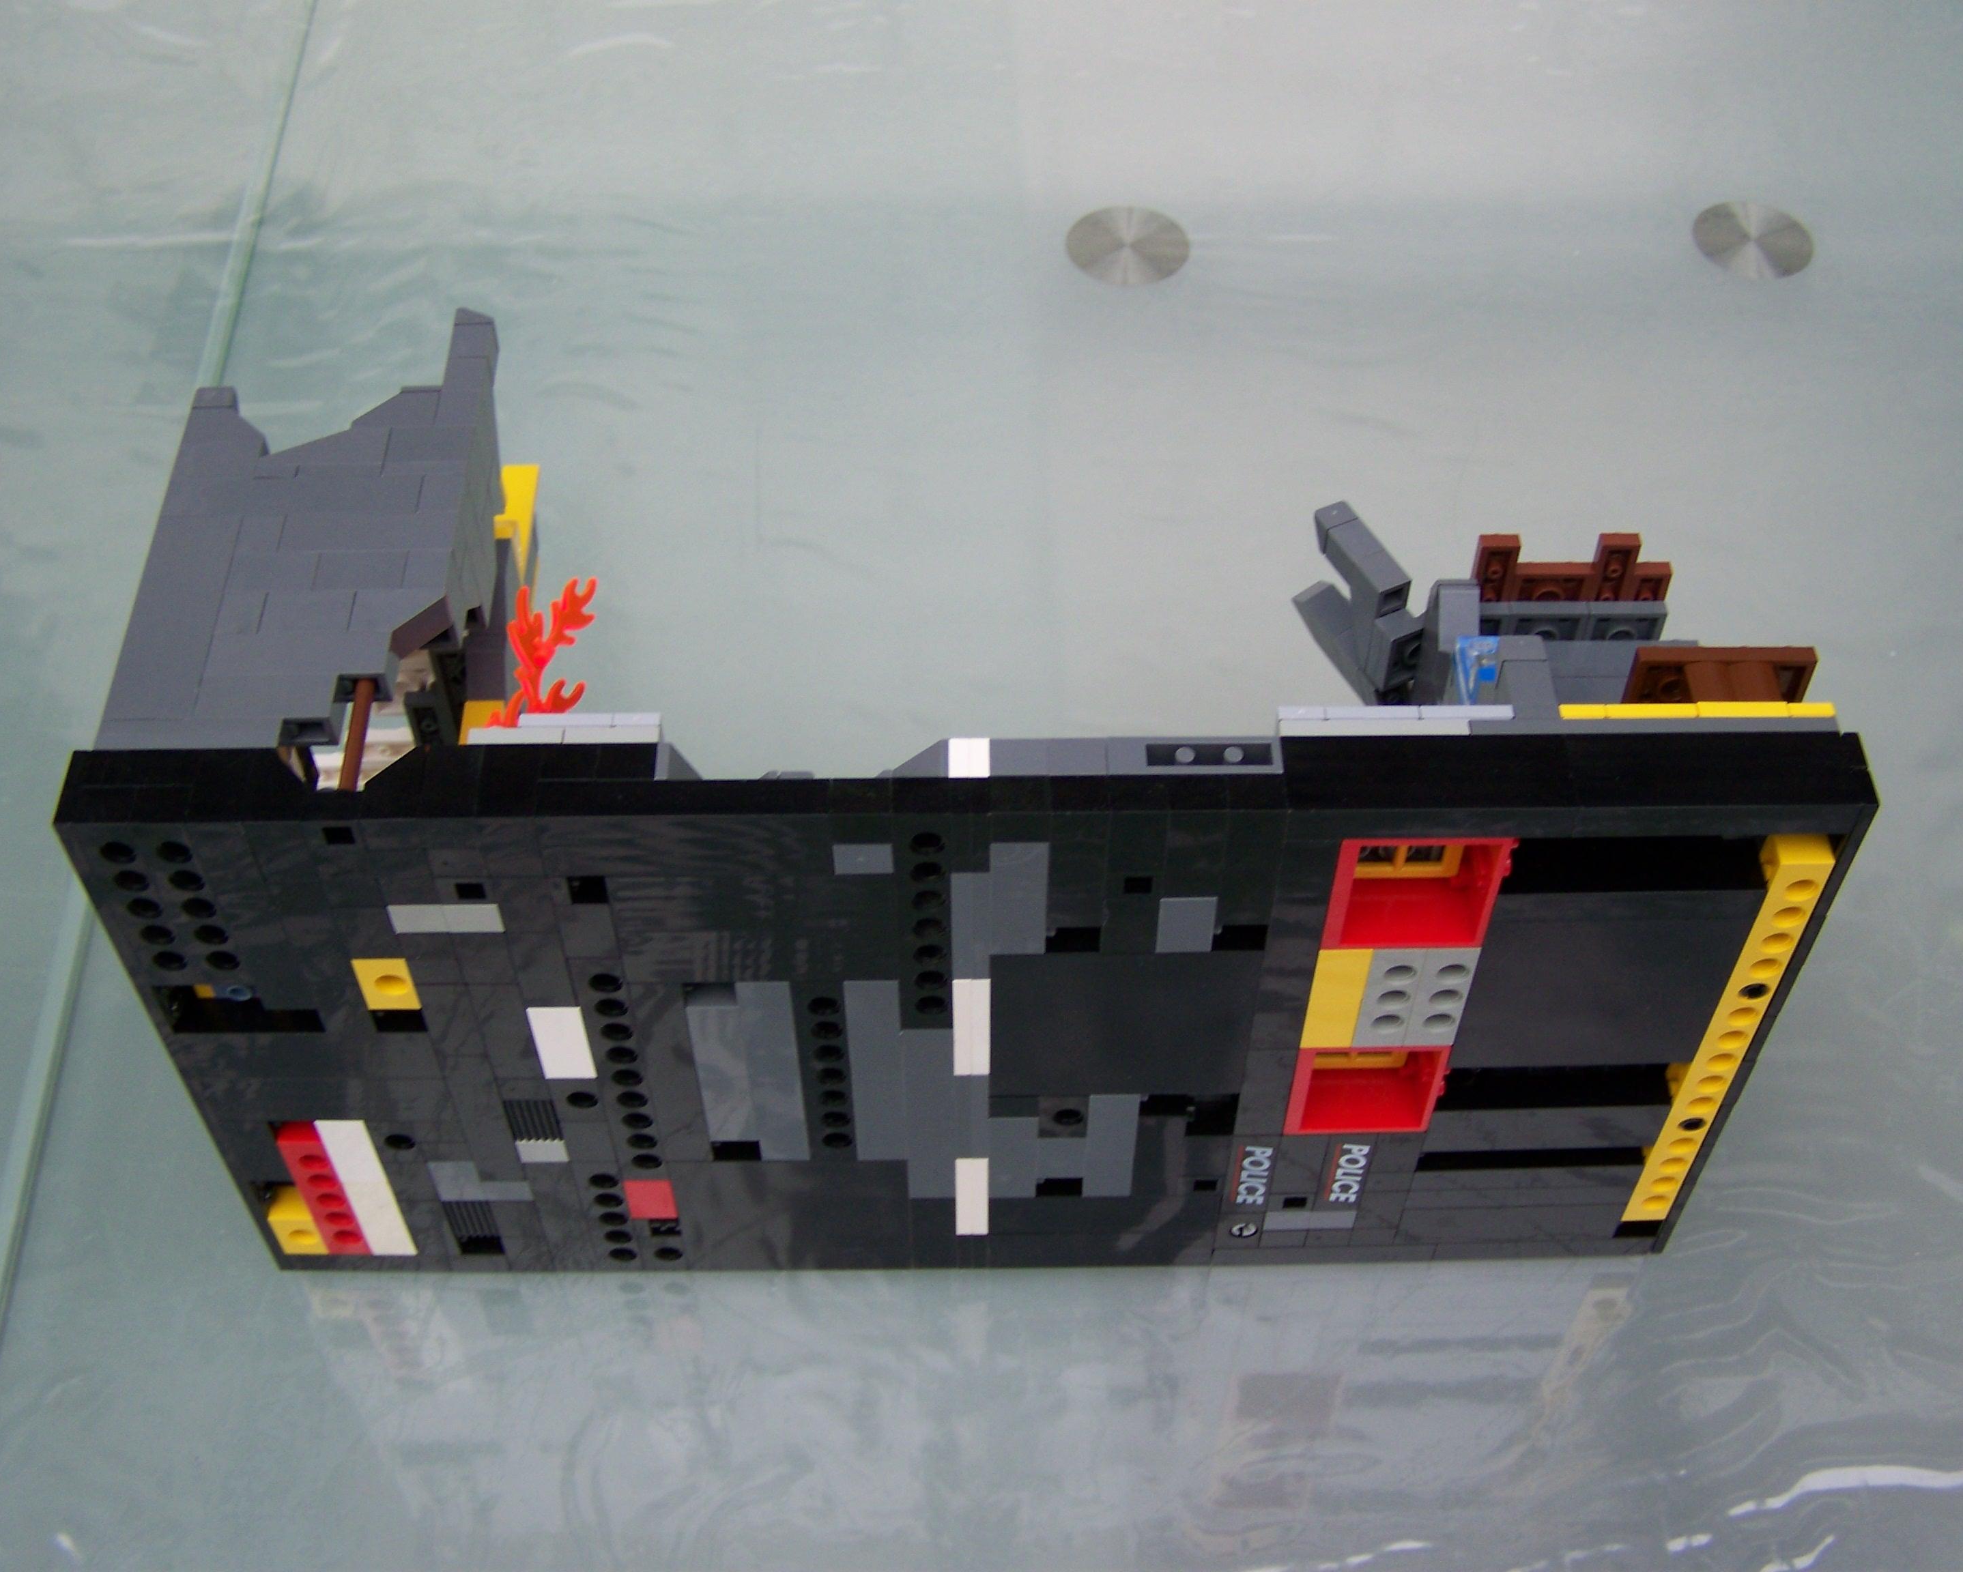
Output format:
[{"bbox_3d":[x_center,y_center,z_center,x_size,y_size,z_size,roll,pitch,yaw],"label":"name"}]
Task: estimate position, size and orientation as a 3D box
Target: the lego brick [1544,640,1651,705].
[{"bbox_3d":[0.123,-0.020,0.449,0.023,0.009,0.017,-1,51,0],"label":"lego brick"}]

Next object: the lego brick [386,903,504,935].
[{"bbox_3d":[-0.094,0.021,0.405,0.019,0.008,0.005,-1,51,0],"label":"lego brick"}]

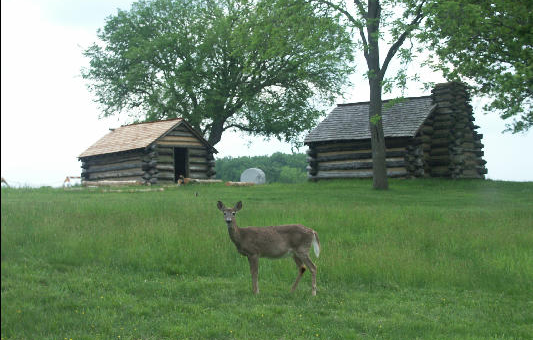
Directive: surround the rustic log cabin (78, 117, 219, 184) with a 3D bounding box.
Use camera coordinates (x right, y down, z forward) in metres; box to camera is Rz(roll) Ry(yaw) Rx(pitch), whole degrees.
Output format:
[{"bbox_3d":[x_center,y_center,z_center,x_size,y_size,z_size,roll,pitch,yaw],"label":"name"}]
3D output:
[{"bbox_3d":[-6.360,-0.947,53.092,5.500,3.400,5.300,-2,-1,42],"label":"rustic log cabin"}]

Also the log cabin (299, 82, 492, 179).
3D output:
[{"bbox_3d":[5.838,-1.615,42.547,6.600,4.050,5.100,-2,-1,40],"label":"log cabin"}]

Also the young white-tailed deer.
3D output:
[{"bbox_3d":[0.025,0.972,12.000,1.280,1.170,0.380,-1,-1,7],"label":"young white-tailed deer"}]

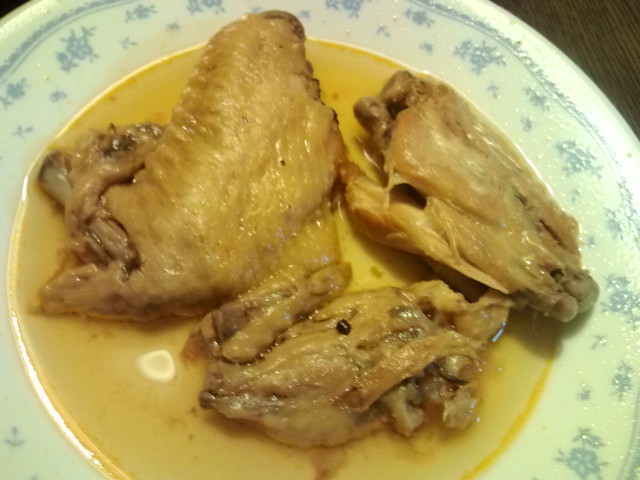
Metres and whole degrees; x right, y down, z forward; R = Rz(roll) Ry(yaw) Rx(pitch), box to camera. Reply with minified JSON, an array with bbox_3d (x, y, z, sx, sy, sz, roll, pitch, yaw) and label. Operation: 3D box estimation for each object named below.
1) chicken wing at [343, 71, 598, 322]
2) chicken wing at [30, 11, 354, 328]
[{"bbox_3d":[0.046,-0.013,0.195,0.099,0.034,0.064,44,65,13],"label":"chicken wing"},{"bbox_3d":[-0.040,-0.032,0.195,0.093,0.036,0.112,-7,65,-13],"label":"chicken wing"}]

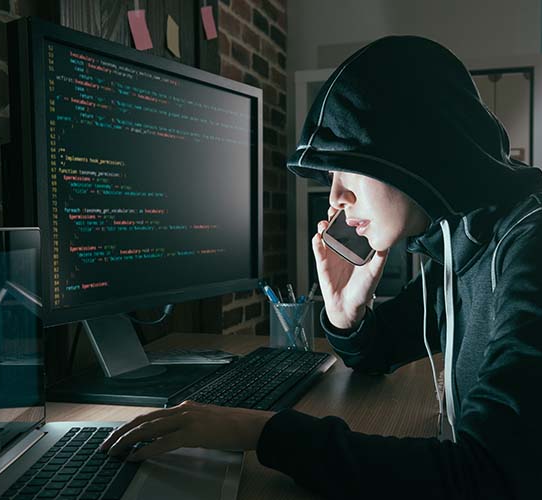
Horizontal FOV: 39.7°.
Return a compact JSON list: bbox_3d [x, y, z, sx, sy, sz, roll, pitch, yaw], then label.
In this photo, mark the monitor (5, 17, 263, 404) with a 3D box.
[{"bbox_3d":[-0.189,-0.040,1.158,0.225,0.489,0.570,1,3,27],"label":"monitor"}]

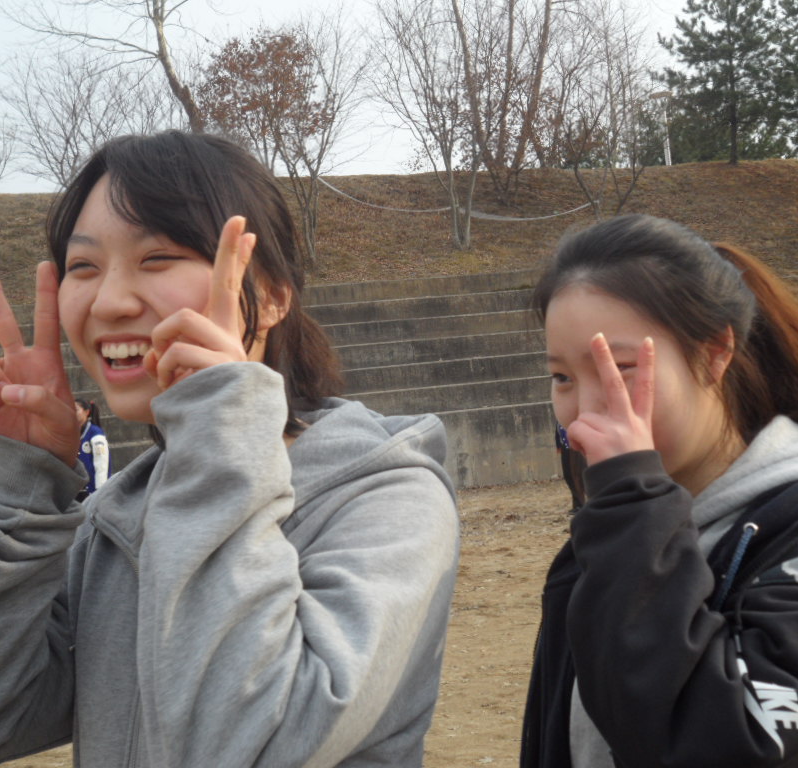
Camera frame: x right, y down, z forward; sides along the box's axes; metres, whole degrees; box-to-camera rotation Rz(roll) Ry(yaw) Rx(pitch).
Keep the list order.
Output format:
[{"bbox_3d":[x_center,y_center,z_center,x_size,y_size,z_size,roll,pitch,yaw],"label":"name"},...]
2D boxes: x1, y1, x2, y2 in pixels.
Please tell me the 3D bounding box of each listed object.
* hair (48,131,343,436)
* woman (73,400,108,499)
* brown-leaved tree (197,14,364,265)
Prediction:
[{"bbox_3d":[-0.159,-0.078,0.970,0.205,0.260,0.235,-5,0,24],"label":"hair"},{"bbox_3d":[-2.678,0.934,11.000,0.310,1.600,0.460,-5,0,-39],"label":"woman"},{"bbox_3d":[-2.019,-4.335,22.300,3.000,4.450,2.800,-5,0,-5],"label":"brown-leaved tree"}]

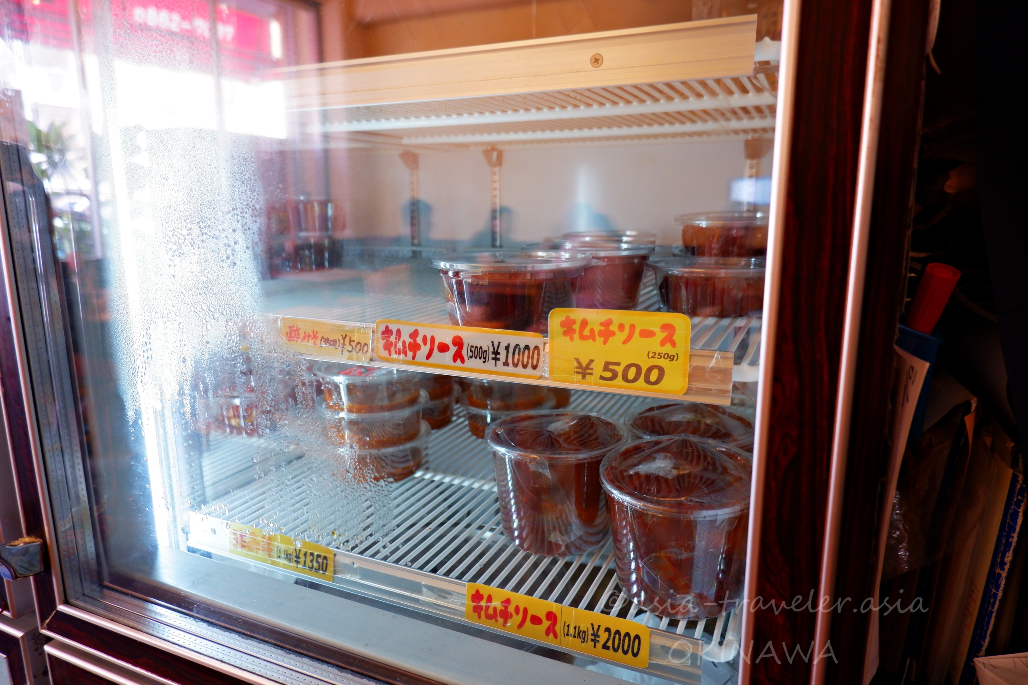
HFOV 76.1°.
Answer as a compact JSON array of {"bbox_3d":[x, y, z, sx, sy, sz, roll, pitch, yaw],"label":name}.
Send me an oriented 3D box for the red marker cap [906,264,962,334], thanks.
[{"bbox_3d":[0.268,-0.025,0.424,0.019,0.048,0.019,24,42,29],"label":"red marker cap"}]

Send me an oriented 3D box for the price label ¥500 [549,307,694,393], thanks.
[{"bbox_3d":[0.069,0.006,0.454,0.100,0.055,0.003,5,12,24],"label":"price label ¥500"}]

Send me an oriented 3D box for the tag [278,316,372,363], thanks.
[{"bbox_3d":[-0.163,-0.002,0.560,0.098,0.034,0.003,5,12,24],"label":"tag"}]

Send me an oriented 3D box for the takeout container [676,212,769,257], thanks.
[{"bbox_3d":[0.247,-0.126,0.743,0.131,0.040,0.131,5,12,24],"label":"takeout container"}]

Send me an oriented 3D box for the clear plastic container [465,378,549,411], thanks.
[{"bbox_3d":[-0.008,0.061,0.919,0.131,0.044,0.131,0,11,0],"label":"clear plastic container"}]

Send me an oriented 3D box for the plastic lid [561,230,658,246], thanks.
[{"bbox_3d":[0.130,-0.147,0.906,0.131,0.013,0.131,0,11,0],"label":"plastic lid"}]

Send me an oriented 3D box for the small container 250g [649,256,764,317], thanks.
[{"bbox_3d":[0.186,-0.052,0.592,0.131,0.044,0.131,5,12,24],"label":"small container 250g"}]

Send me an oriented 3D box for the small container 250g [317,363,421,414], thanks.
[{"bbox_3d":[-0.168,0.049,0.776,0.131,0.044,0.131,0,11,0],"label":"small container 250g"}]

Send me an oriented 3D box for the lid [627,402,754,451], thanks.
[{"bbox_3d":[0.174,0.083,0.638,0.132,0.012,0.132,0,11,0],"label":"lid"}]

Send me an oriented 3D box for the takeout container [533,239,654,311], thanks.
[{"bbox_3d":[0.073,-0.070,0.653,0.131,0.055,0.131,5,12,24],"label":"takeout container"}]

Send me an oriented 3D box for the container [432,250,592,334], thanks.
[{"bbox_3d":[-0.002,-0.045,0.539,0.131,0.055,0.131,0,11,0],"label":"container"}]

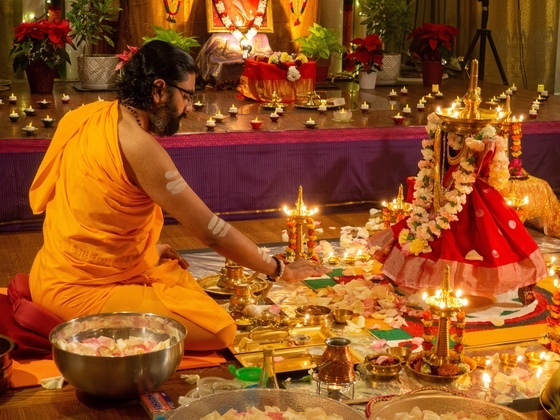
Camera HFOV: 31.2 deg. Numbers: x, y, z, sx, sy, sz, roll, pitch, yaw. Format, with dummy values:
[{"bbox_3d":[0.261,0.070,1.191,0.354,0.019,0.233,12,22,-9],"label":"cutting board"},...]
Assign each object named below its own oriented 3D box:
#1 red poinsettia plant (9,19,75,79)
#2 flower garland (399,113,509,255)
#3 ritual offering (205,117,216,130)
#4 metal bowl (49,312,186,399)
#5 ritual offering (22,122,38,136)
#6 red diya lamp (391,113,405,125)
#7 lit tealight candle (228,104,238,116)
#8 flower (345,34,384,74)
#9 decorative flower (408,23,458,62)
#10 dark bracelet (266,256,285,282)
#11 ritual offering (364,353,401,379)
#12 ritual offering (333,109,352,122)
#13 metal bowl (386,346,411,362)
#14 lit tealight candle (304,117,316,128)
[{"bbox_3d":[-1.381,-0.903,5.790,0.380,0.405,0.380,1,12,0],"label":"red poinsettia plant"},{"bbox_3d":[0.592,-0.090,3.420,0.330,0.450,0.210,-6,14,-27],"label":"flower garland"},{"bbox_3d":[-0.305,-0.381,4.420,0.050,0.050,0.050,1,12,0],"label":"ritual offering"},{"bbox_3d":[-0.411,0.385,2.542,0.348,0.155,0.348,0,12,0],"label":"metal bowl"},{"bbox_3d":[-1.036,-0.337,4.160,0.066,0.047,0.064,1,12,0],"label":"ritual offering"},{"bbox_3d":[0.583,-0.451,4.921,0.064,0.056,0.064,0,12,0],"label":"red diya lamp"},{"bbox_3d":[-0.232,-0.496,5.011,0.049,0.056,0.050,0,12,0],"label":"lit tealight candle"},{"bbox_3d":[0.583,-1.073,6.922,0.260,0.270,0.260,0,12,0],"label":"flower"},{"bbox_3d":[1.016,-1.108,6.636,0.325,0.250,0.310,0,12,0],"label":"decorative flower"},{"bbox_3d":[-0.014,0.191,3.220,0.018,0.074,0.078,24,0,-27],"label":"dark bracelet"},{"bbox_3d":[0.271,0.406,2.616,0.094,0.043,0.094,1,12,0],"label":"ritual offering"},{"bbox_3d":[0.302,-0.461,4.827,0.100,0.058,0.100,1,12,0],"label":"ritual offering"},{"bbox_3d":[0.323,0.392,2.713,0.069,0.033,0.069,1,12,0],"label":"metal bowl"},{"bbox_3d":[0.139,-0.397,4.544,0.055,0.045,0.055,1,12,0],"label":"lit tealight candle"}]

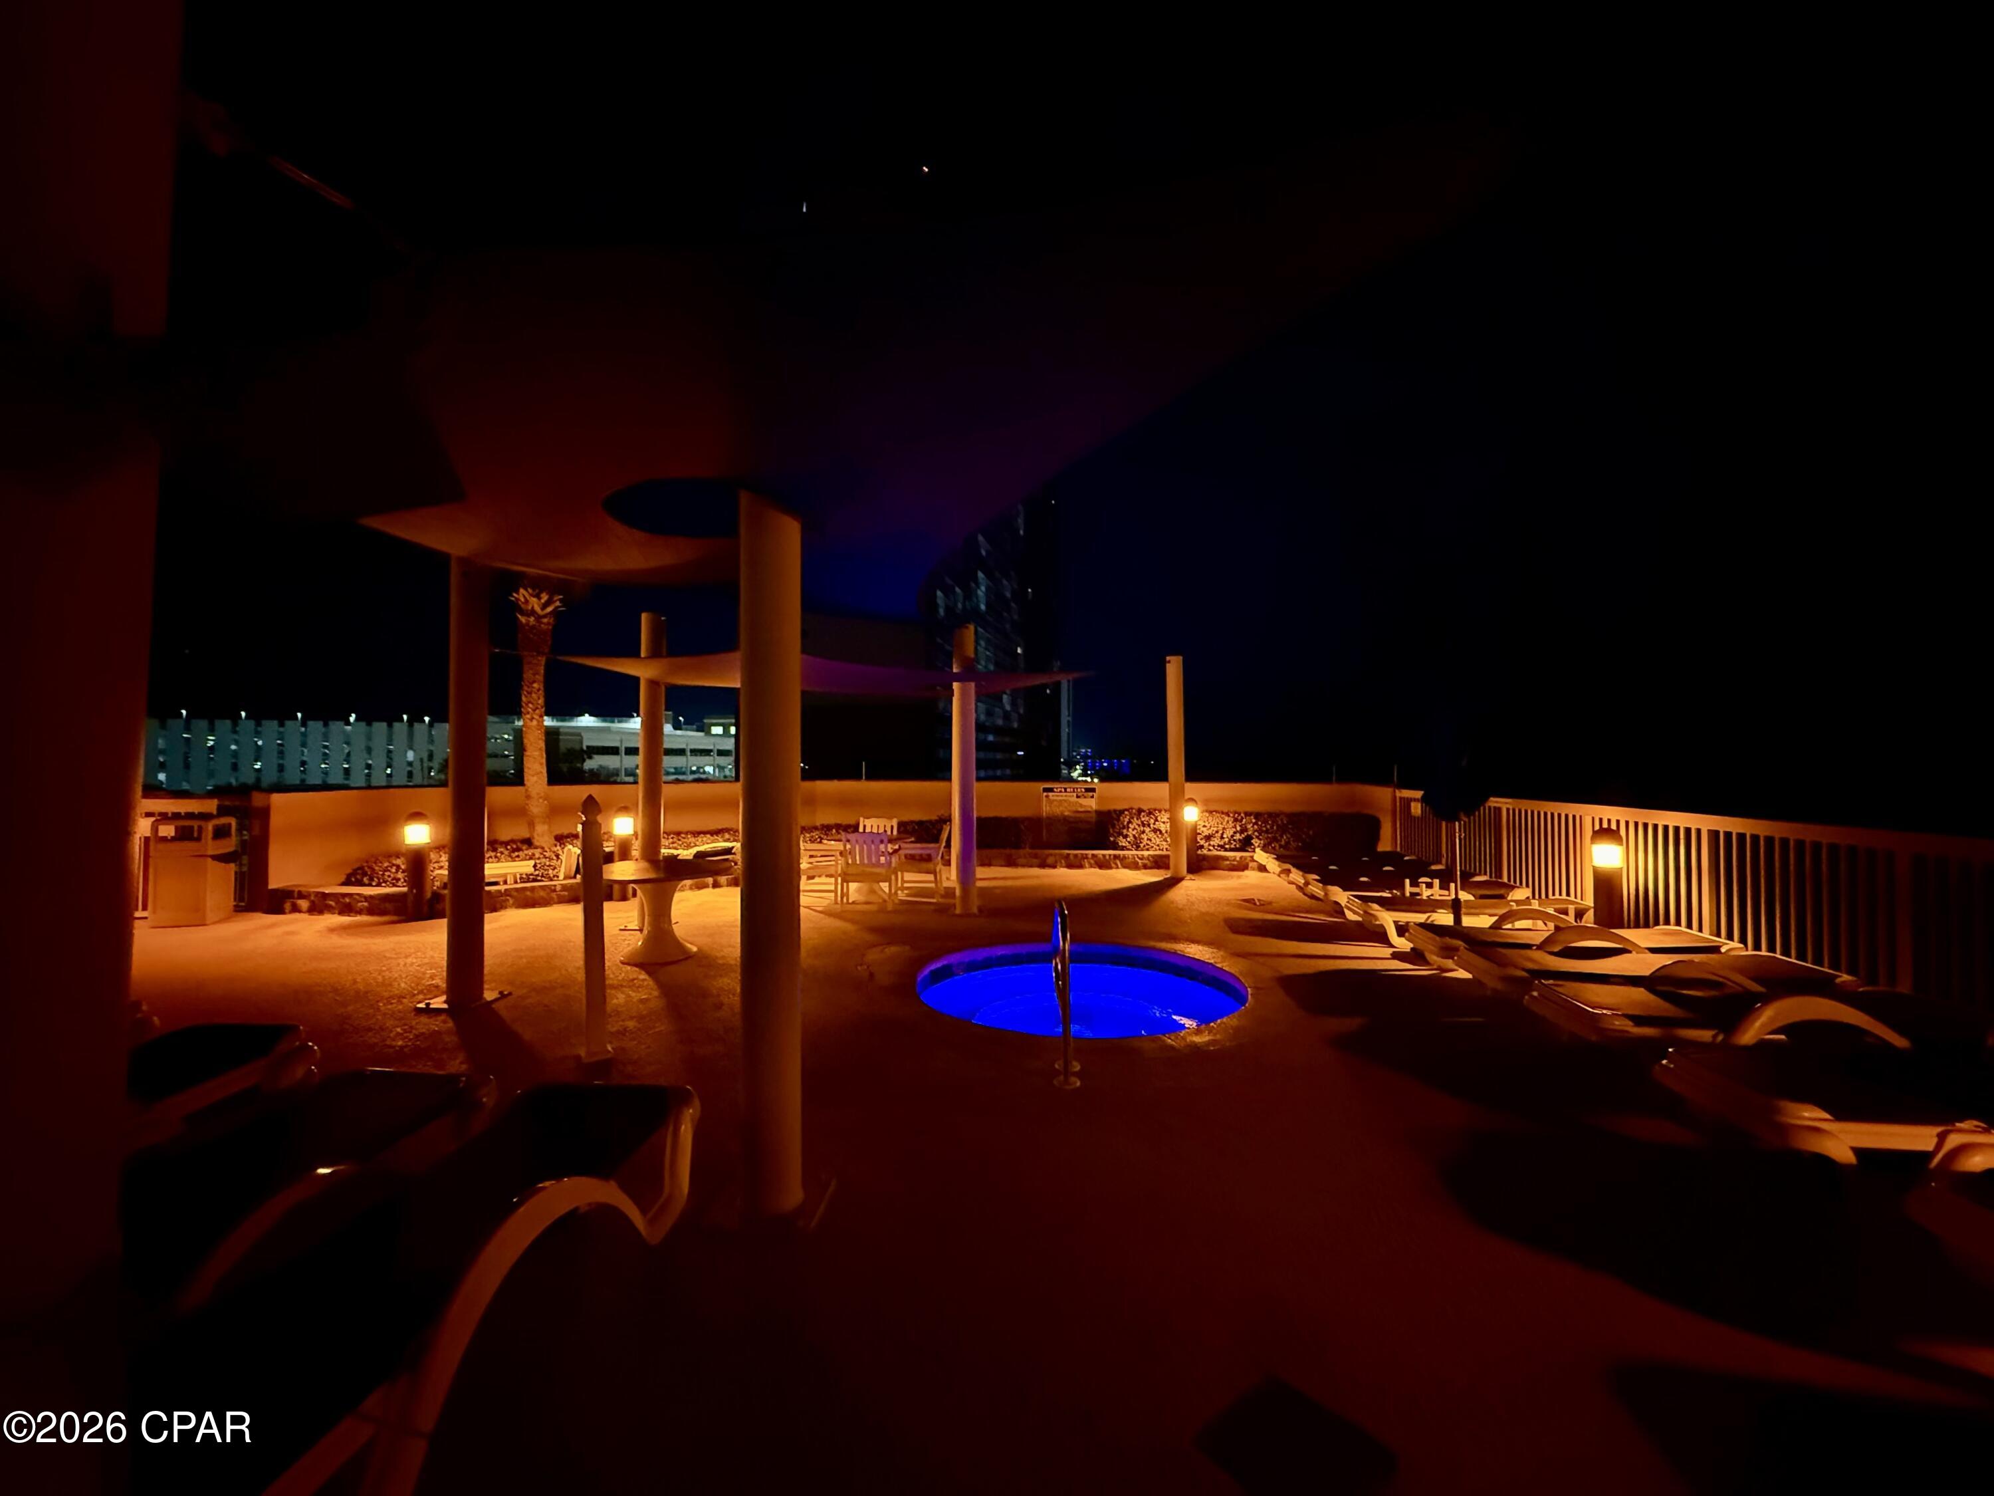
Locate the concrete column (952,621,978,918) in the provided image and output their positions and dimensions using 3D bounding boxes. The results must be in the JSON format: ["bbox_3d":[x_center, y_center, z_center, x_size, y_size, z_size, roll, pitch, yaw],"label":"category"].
[{"bbox_3d":[-0.306,0.202,8.513,0.235,3.040,0.235,0,-1,2],"label":"concrete column"}]

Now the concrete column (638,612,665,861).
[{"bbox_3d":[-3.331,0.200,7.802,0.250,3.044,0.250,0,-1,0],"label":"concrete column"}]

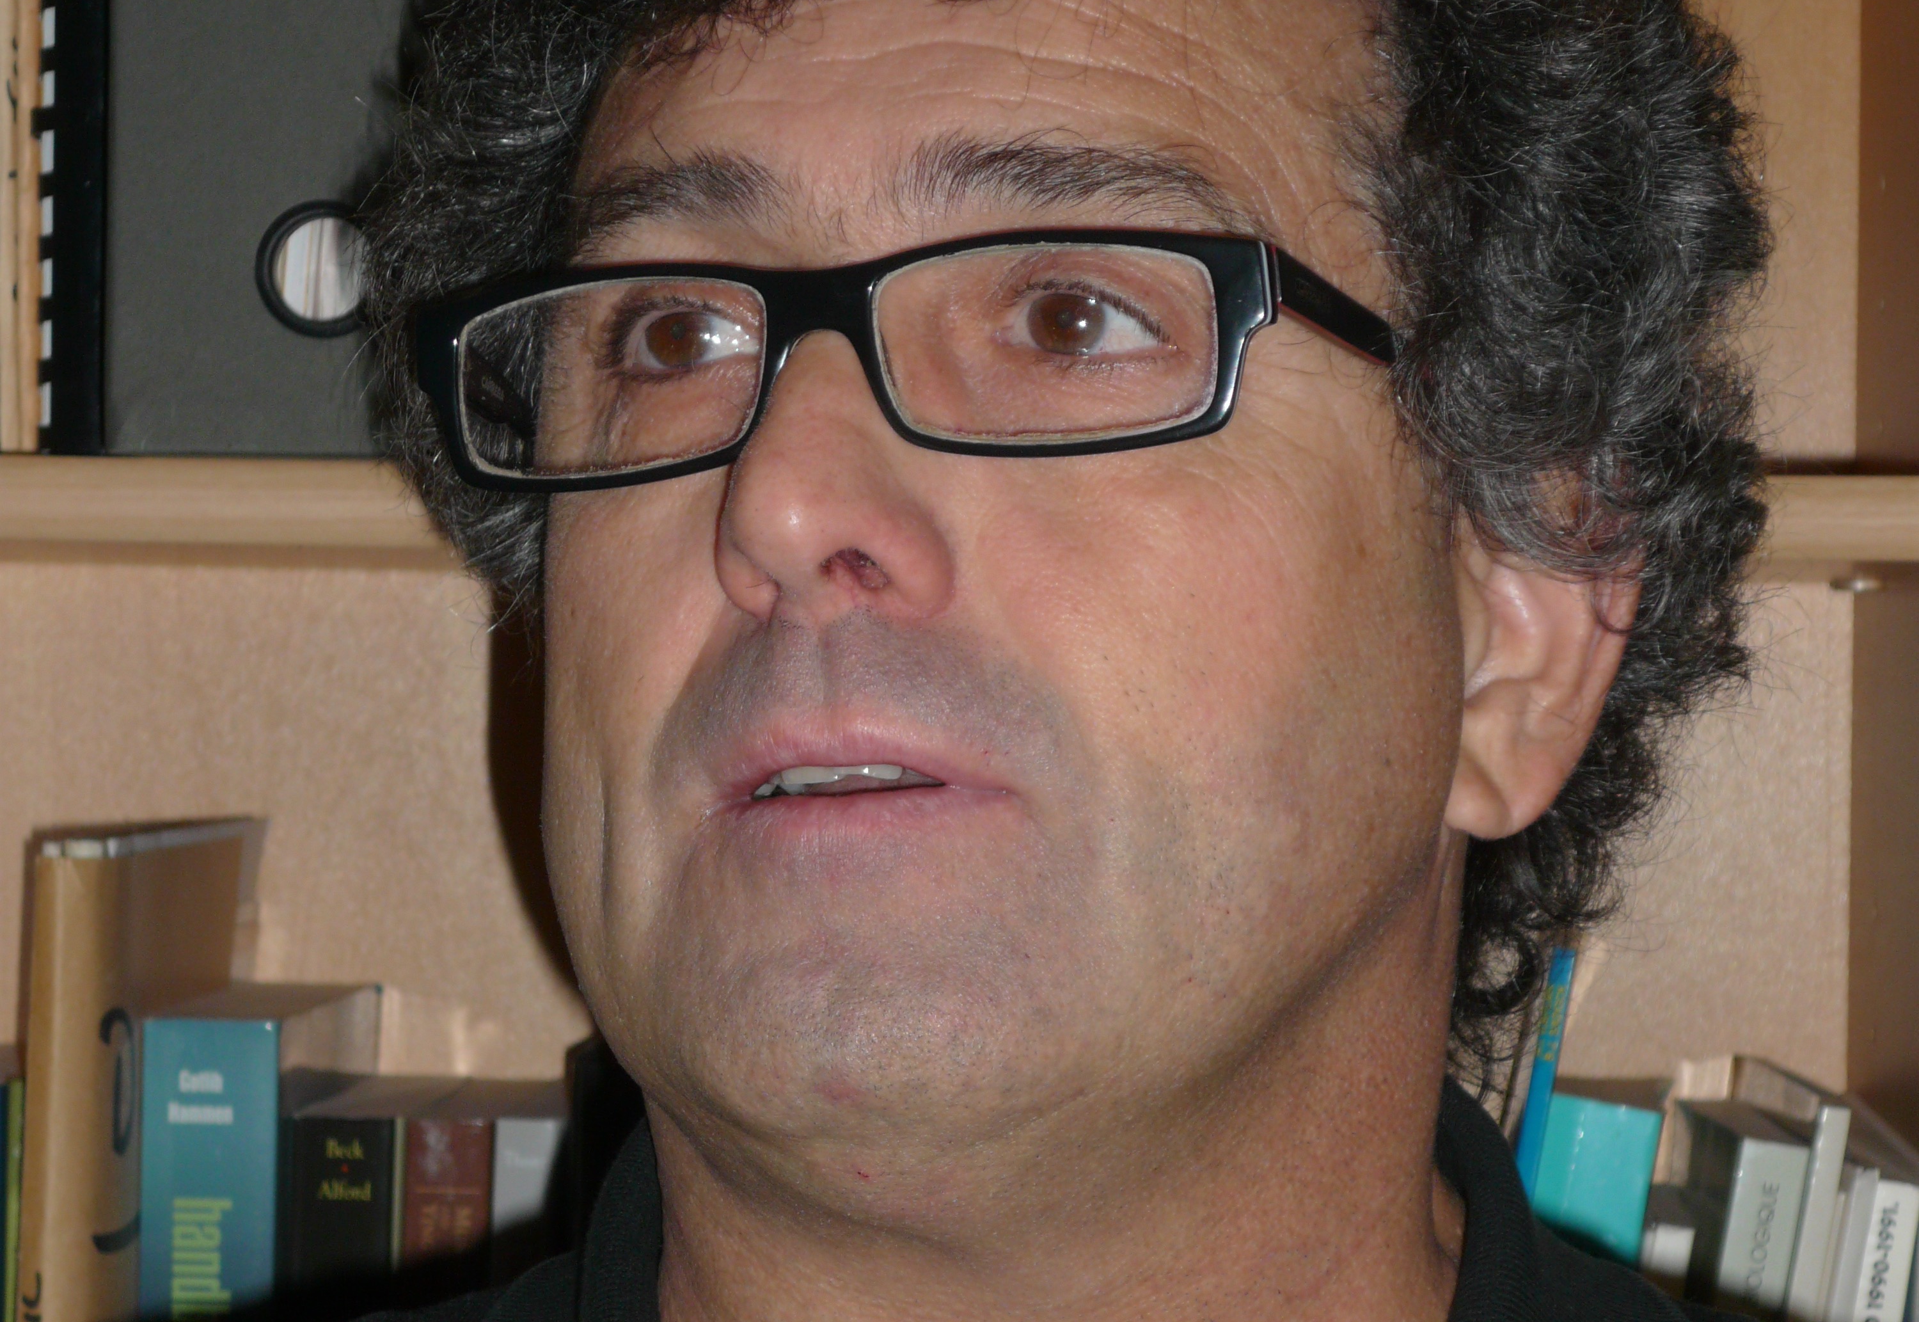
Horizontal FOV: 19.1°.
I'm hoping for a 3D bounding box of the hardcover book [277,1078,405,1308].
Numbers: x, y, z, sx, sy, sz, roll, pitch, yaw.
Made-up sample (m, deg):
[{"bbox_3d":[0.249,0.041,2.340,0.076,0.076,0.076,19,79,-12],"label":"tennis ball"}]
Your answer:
[{"bbox_3d":[-0.145,0.225,1.420,0.030,0.232,0.153,1,-1,1],"label":"hardcover book"}]

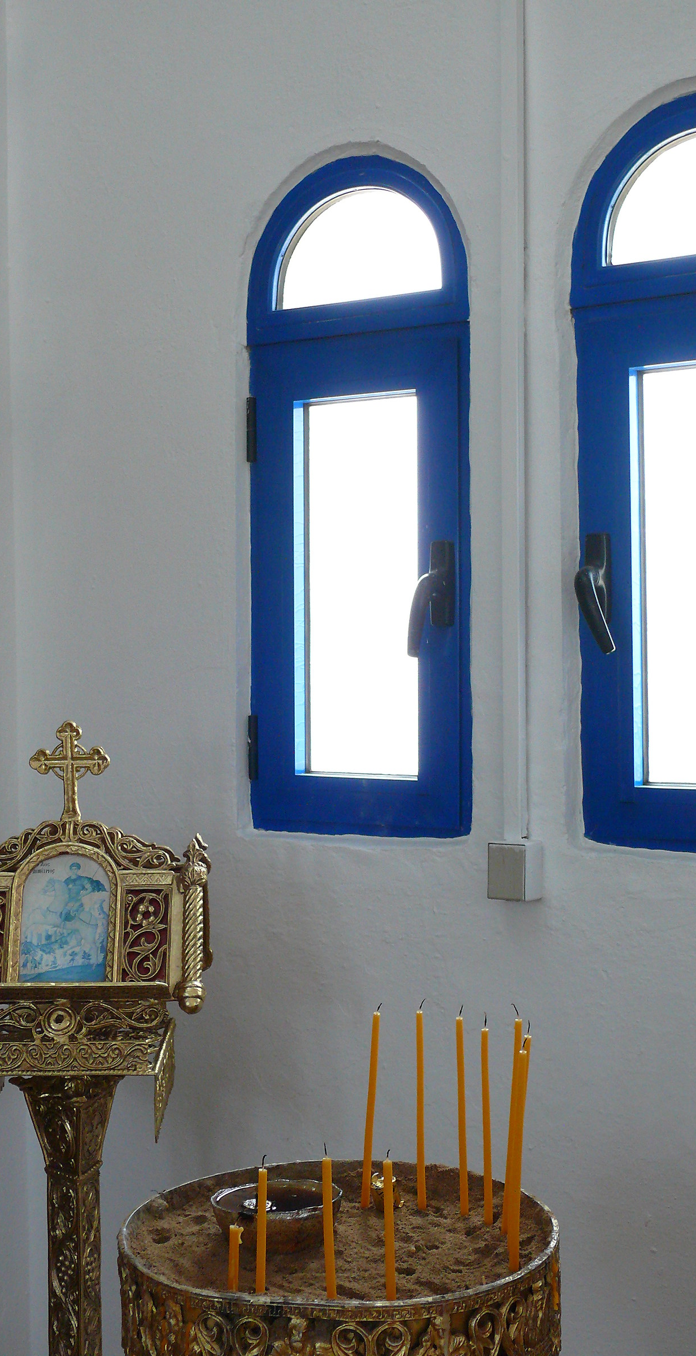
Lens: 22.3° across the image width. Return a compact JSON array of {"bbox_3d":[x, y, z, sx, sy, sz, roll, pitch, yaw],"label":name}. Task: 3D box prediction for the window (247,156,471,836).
[{"bbox_3d":[0.024,-0.268,2.613,0.375,0.990,0.080,0,0,31],"label":"window"}]

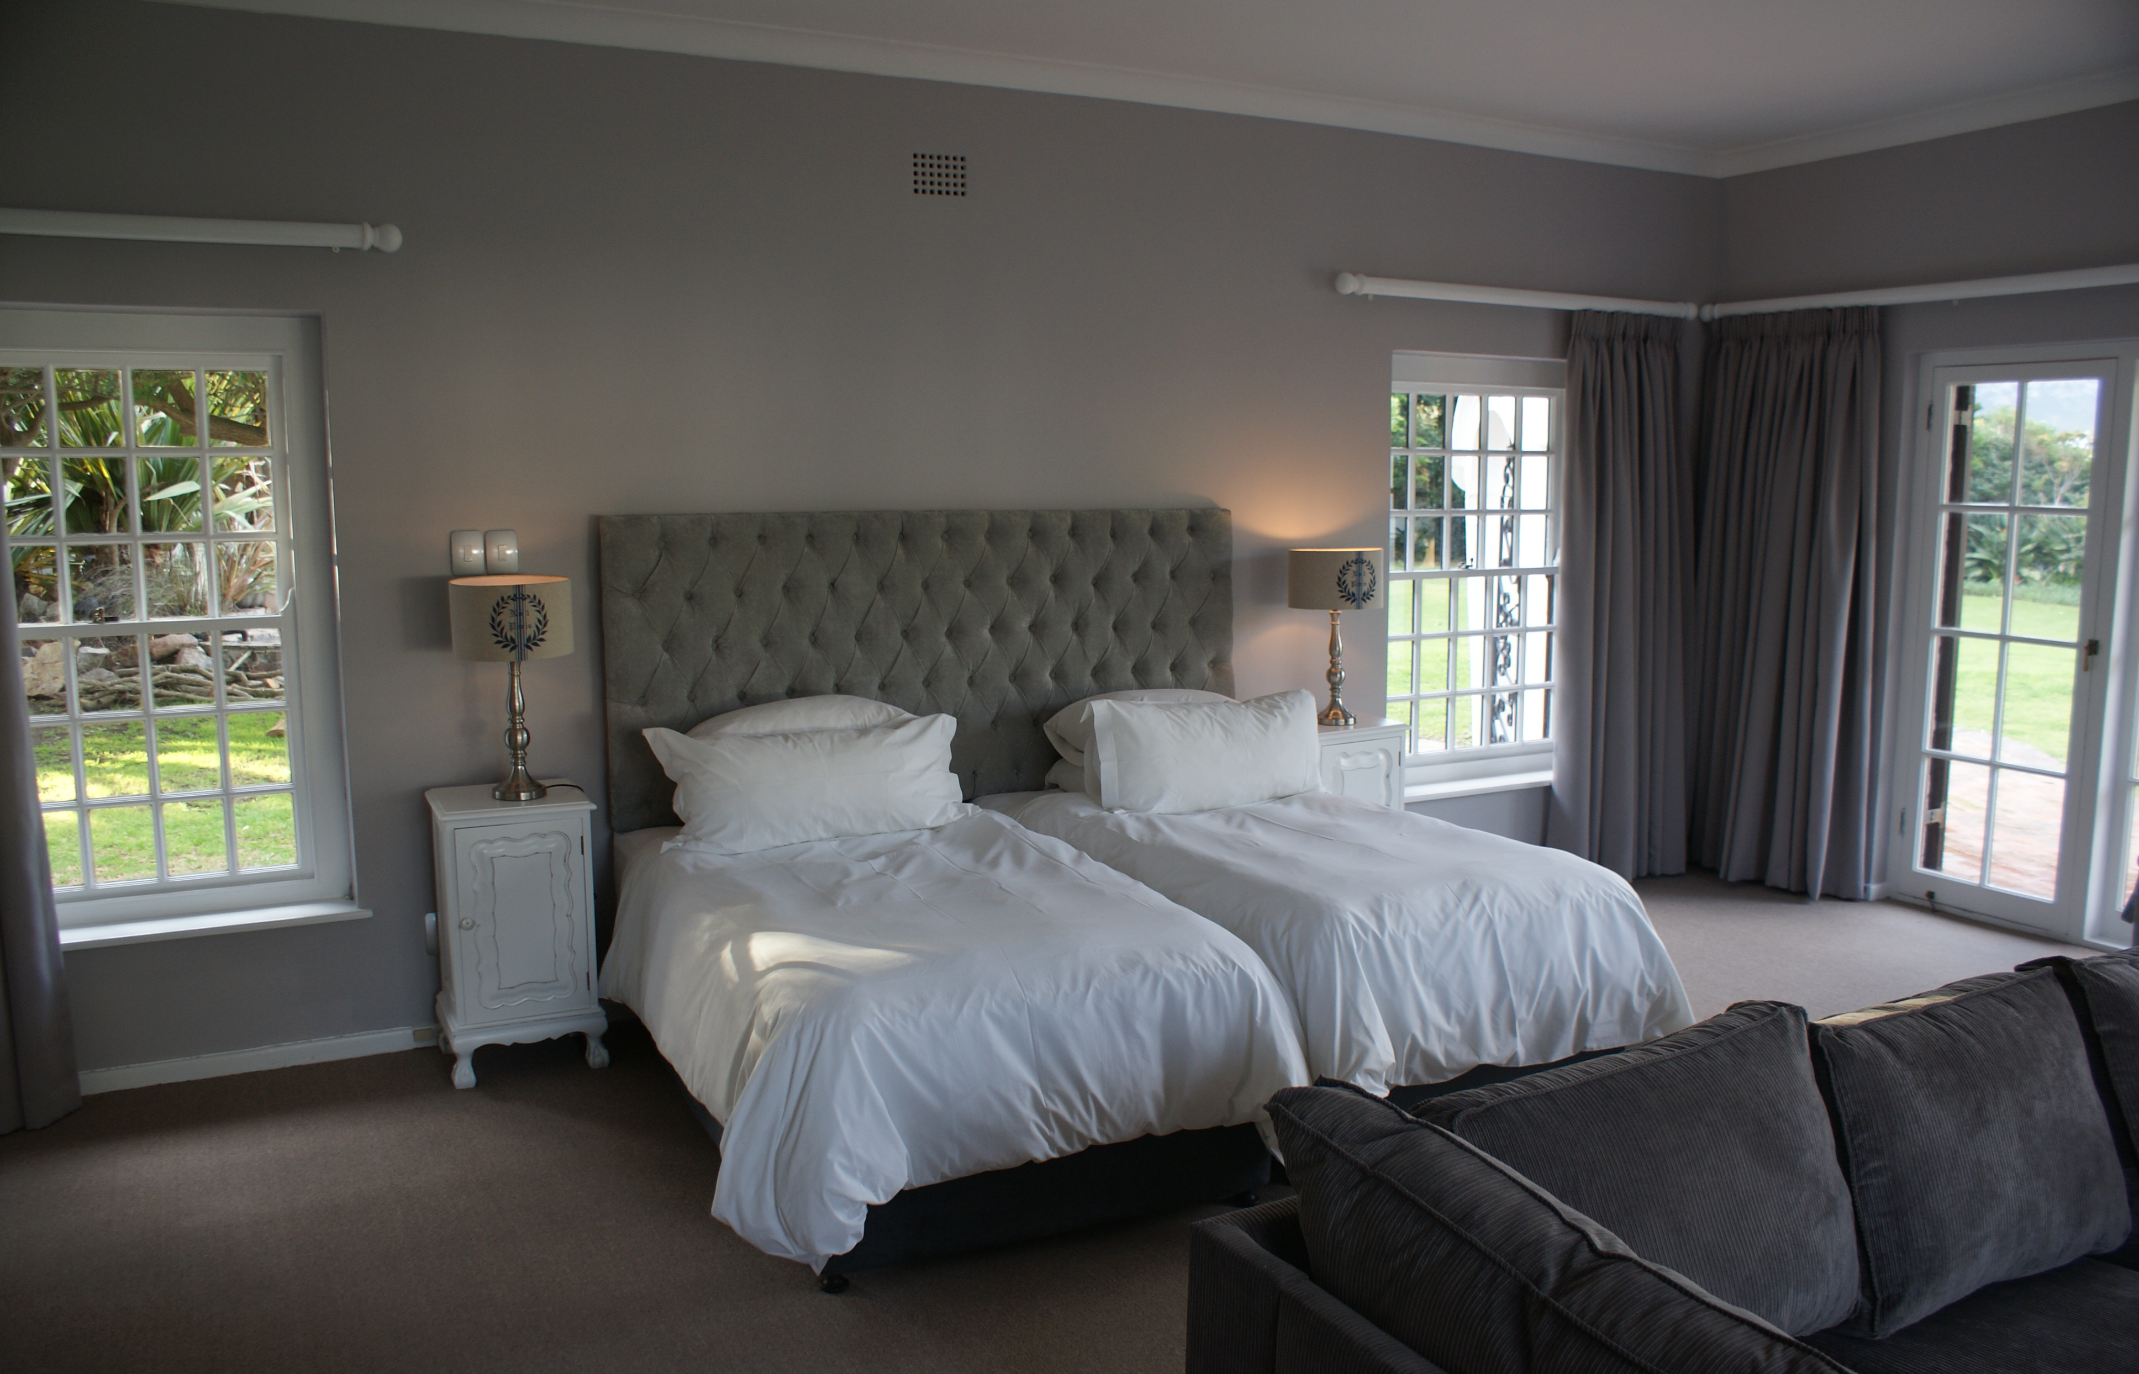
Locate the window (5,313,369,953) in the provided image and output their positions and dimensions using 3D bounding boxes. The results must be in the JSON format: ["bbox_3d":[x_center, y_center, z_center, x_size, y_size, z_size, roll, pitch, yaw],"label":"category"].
[{"bbox_3d":[-2.521,-0.145,4.217,1.159,1.680,0.141,-4,9,-27],"label":"window"}]

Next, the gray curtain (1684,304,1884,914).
[{"bbox_3d":[2.812,-0.329,6.304,0.191,2.266,0.730,-4,9,-27],"label":"gray curtain"}]

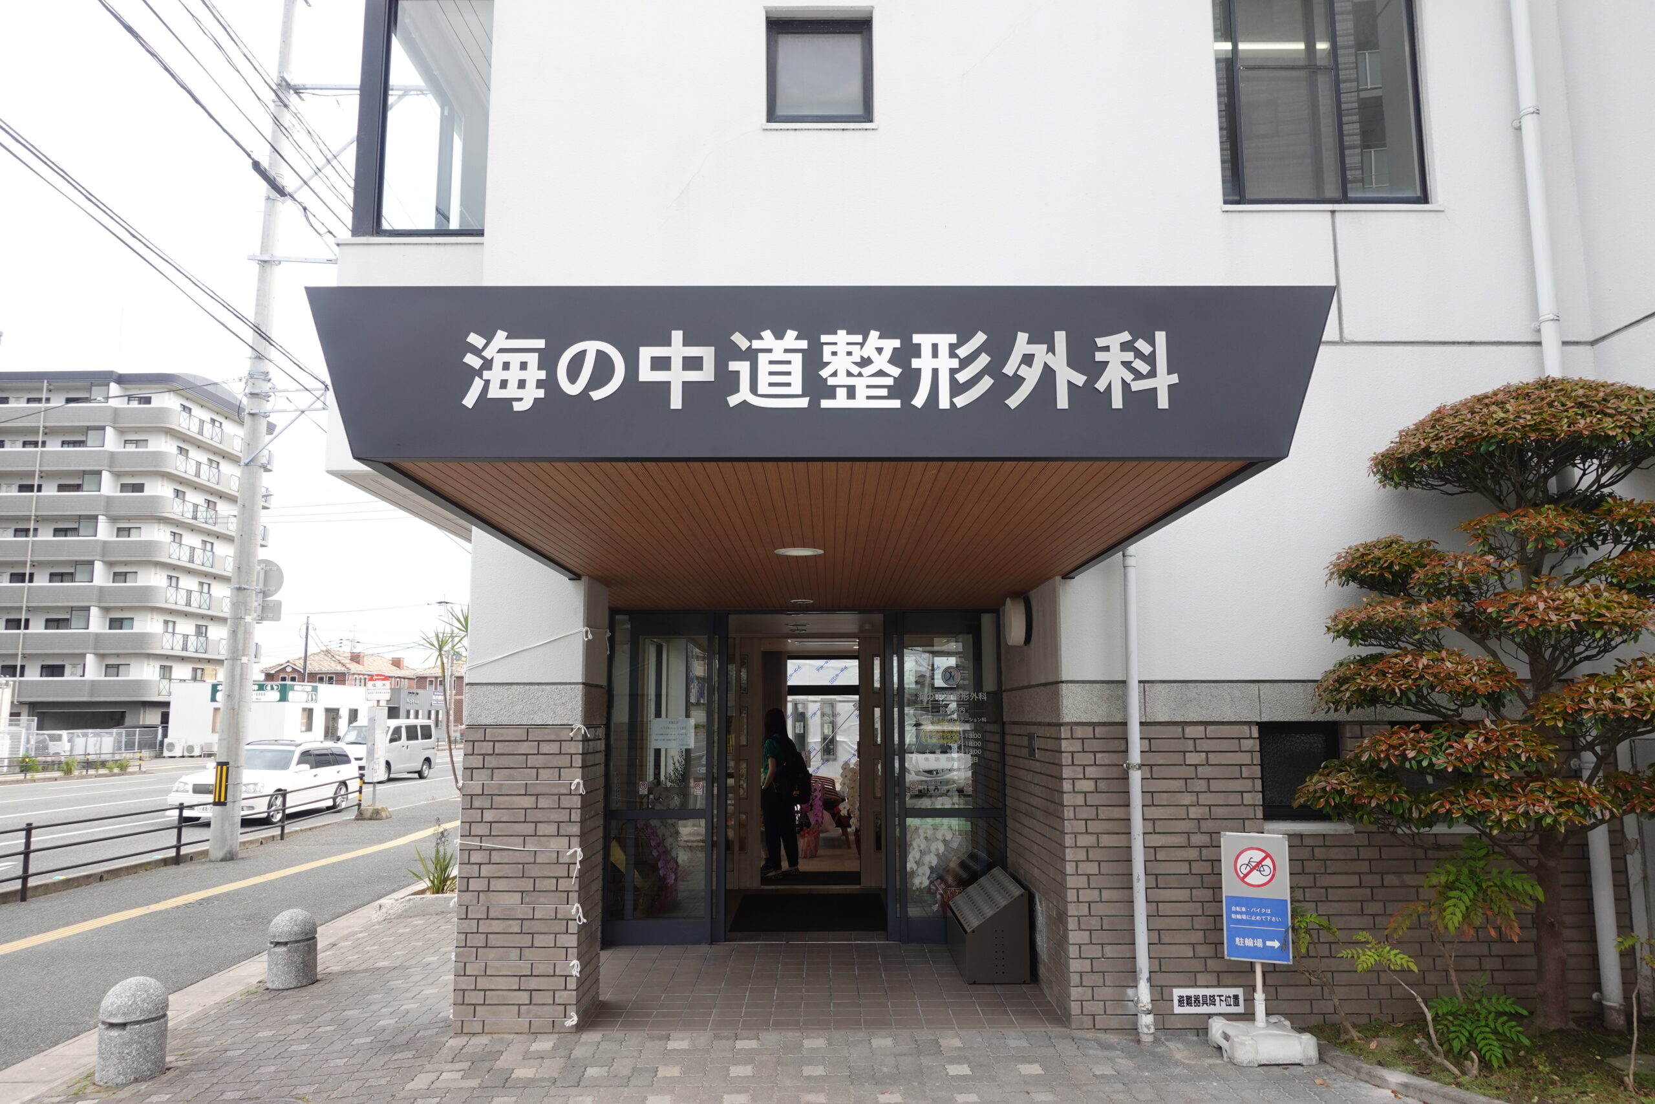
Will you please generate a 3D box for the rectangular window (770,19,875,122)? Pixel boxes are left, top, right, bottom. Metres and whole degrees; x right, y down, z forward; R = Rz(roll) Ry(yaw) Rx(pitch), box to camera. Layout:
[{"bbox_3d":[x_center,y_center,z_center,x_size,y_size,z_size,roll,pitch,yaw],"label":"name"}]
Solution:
[{"bbox_3d":[-0.046,-2.865,6.582,0.640,0.680,0.100,0,-8,0],"label":"rectangular window"}]

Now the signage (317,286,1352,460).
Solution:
[{"bbox_3d":[-0.015,-0.513,3.258,3.030,0.520,0.130,0,-8,0],"label":"signage"}]

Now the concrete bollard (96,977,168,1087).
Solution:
[{"bbox_3d":[-3.271,2.239,5.204,0.267,0.446,0.267,0,-8,0],"label":"concrete bollard"}]

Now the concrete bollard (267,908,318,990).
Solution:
[{"bbox_3d":[-3.368,2.489,6.958,0.269,0.459,0.269,0,-8,0],"label":"concrete bollard"}]

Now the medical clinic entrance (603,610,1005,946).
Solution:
[{"bbox_3d":[-0.173,1.627,8.100,2.950,2.400,0.220,0,-8,0],"label":"medical clinic entrance"}]

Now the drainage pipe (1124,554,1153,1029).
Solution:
[{"bbox_3d":[1.638,1.212,5.839,0.080,2.620,0.090,0,-8,0],"label":"drainage pipe"}]

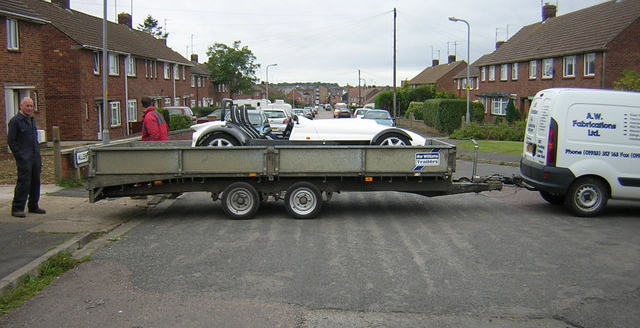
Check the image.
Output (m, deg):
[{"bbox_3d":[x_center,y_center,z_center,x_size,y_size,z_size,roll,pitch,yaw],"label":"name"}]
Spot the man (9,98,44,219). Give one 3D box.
[{"bbox_3d":[-4.148,-0.103,9.398,0.330,1.670,0.450,3,7,28],"label":"man"}]

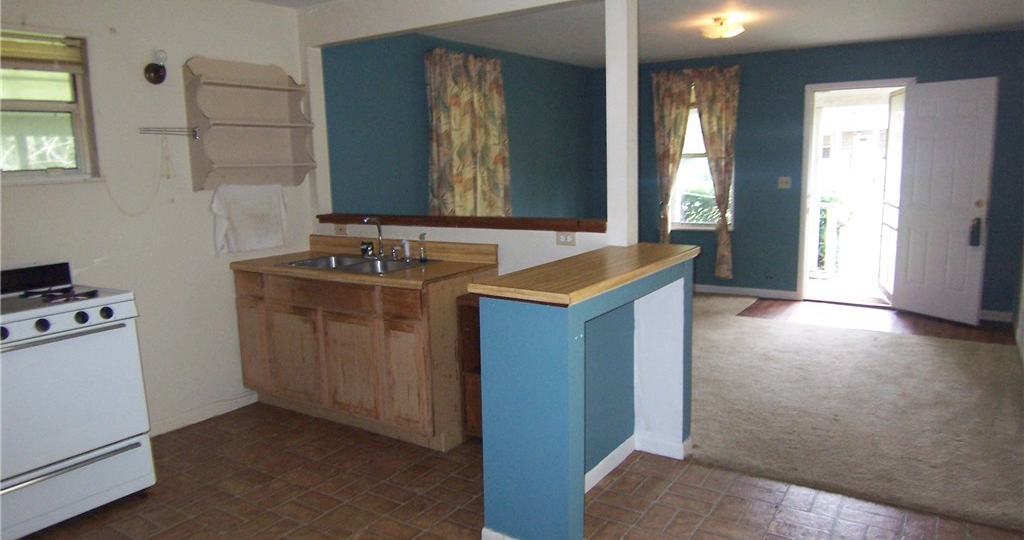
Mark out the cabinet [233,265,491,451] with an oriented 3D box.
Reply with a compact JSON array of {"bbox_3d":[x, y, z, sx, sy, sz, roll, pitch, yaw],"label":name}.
[{"bbox_3d":[-0.870,0.430,4.050,1.533,0.872,0.620,5,11,34],"label":"cabinet"}]

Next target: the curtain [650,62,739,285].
[{"bbox_3d":[1.897,-1.005,7.177,0.905,2.155,0.130,5,11,34],"label":"curtain"}]

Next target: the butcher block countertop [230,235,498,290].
[{"bbox_3d":[-0.888,-0.067,3.958,1.540,0.147,0.640,5,11,34],"label":"butcher block countertop"}]

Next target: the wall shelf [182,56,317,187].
[{"bbox_3d":[-1.548,-0.870,4.090,0.205,0.759,0.733,5,11,34],"label":"wall shelf"}]

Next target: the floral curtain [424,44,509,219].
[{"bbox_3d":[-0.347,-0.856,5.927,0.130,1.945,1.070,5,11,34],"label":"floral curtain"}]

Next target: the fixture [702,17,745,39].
[{"bbox_3d":[1.560,-1.784,5.017,0.294,0.130,0.294,5,11,34],"label":"fixture"}]

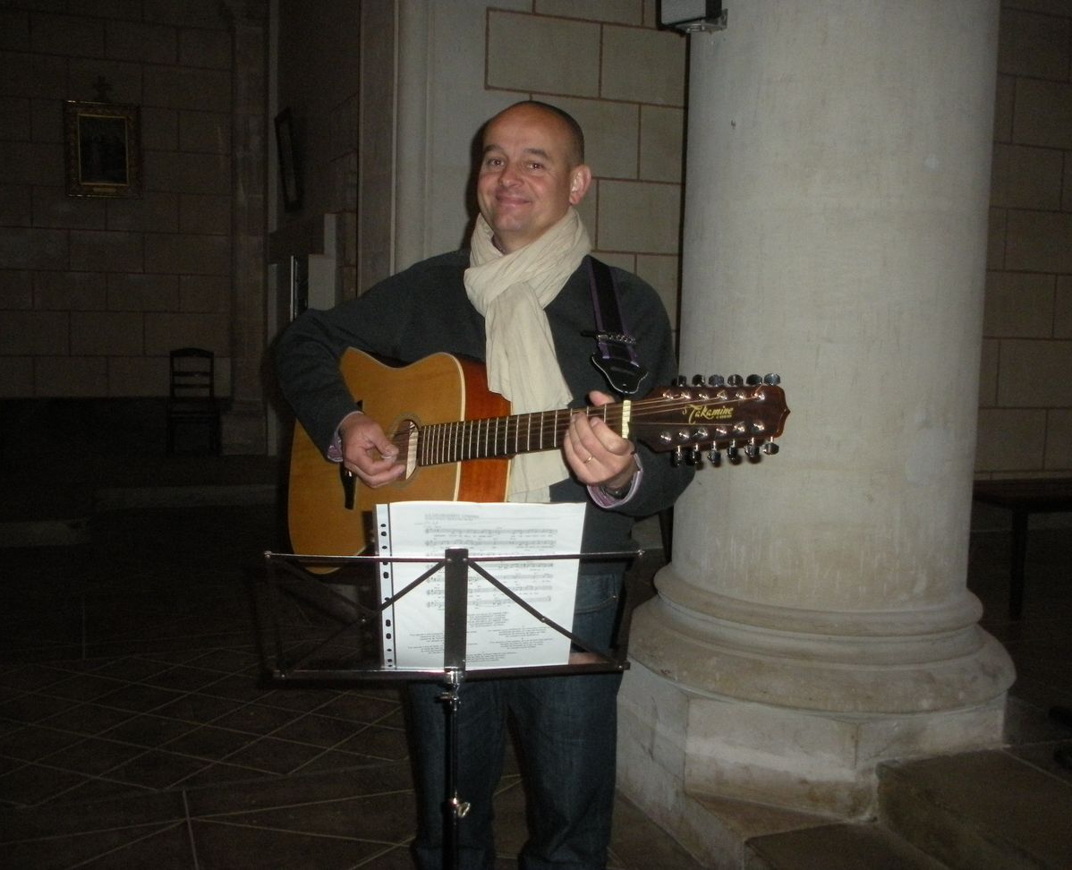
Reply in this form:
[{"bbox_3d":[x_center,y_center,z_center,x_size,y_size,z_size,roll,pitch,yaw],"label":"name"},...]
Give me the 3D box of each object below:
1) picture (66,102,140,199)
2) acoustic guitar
[{"bbox_3d":[-3.443,-2.264,9.338,0.575,0.740,0.060,0,9,-18],"label":"picture"},{"bbox_3d":[-0.053,0.017,1.784,0.130,0.405,1.080,11,-12,-40],"label":"acoustic guitar"}]

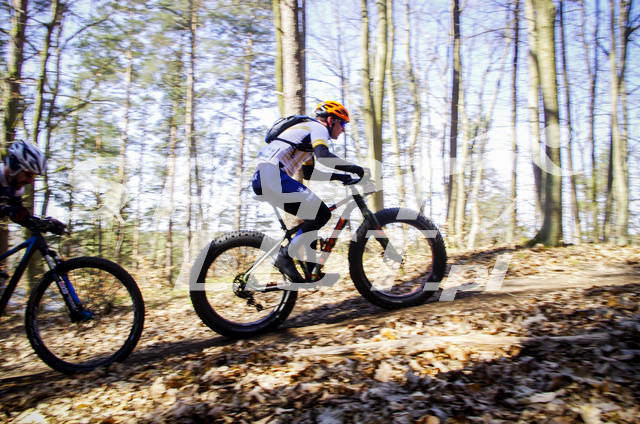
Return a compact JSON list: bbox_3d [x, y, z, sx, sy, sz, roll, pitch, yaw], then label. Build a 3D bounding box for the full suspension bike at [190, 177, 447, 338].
[{"bbox_3d":[0.007,0.287,3.456,1.900,1.030,0.750,-8,1,-10],"label":"full suspension bike"}]

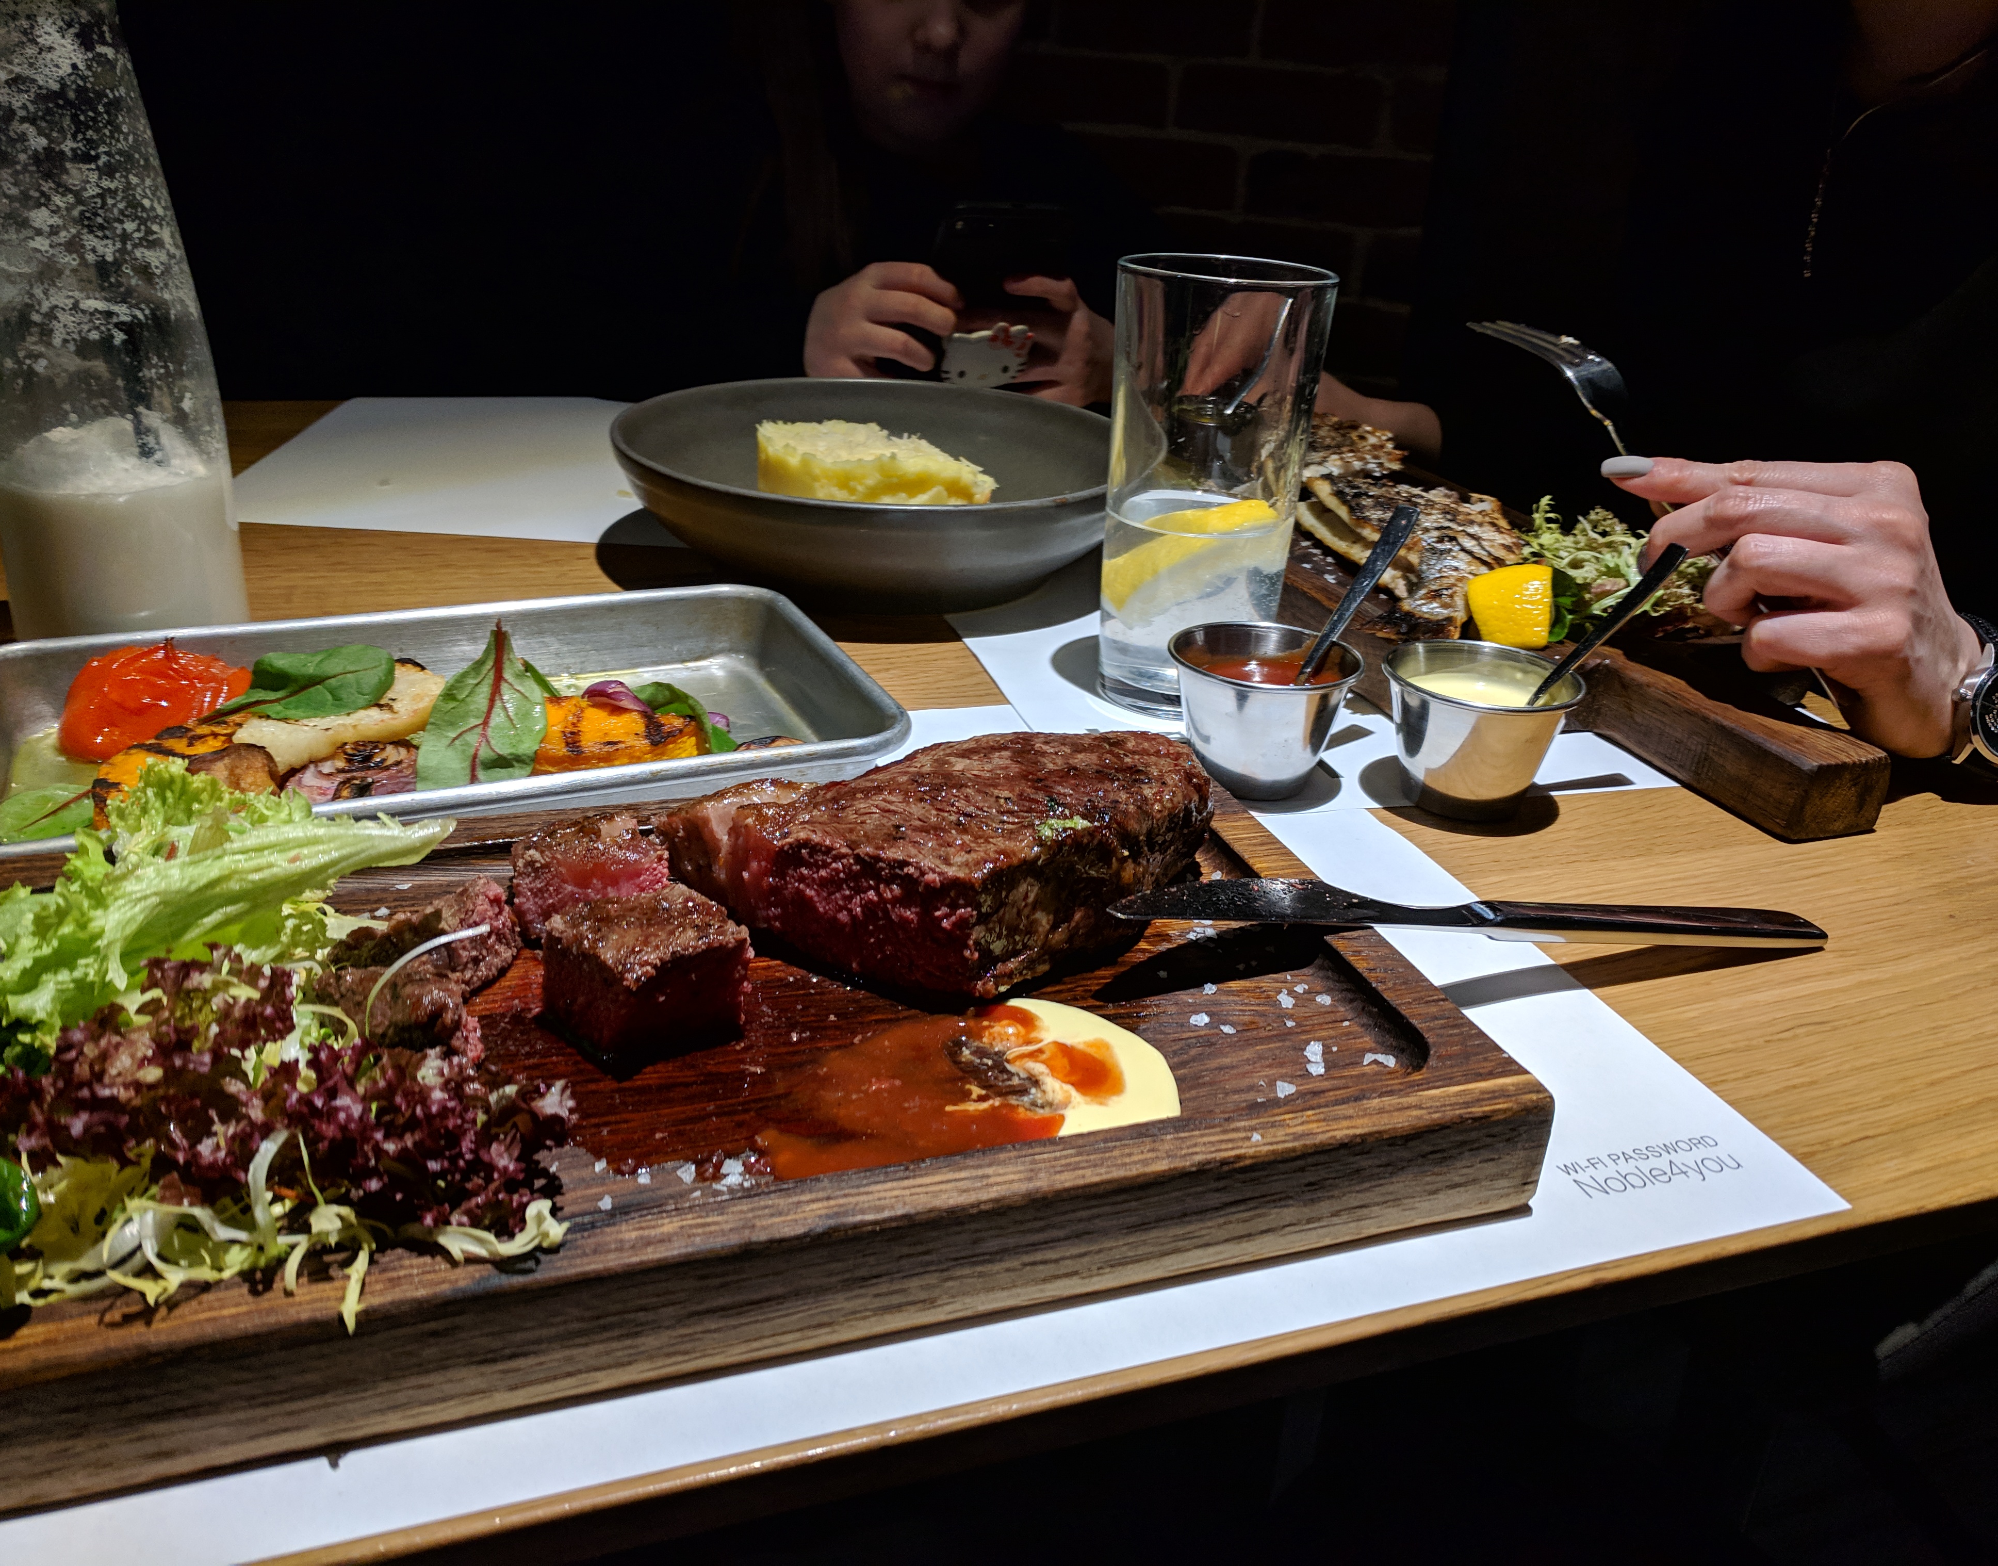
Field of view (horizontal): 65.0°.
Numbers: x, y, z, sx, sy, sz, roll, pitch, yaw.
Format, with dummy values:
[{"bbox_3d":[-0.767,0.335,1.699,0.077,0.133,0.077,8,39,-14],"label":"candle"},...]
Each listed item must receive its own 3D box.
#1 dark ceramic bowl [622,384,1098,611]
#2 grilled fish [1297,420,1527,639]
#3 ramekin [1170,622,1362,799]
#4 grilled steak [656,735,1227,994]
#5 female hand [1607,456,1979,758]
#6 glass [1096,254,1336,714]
[{"bbox_3d":[-0.047,-0.123,0.686,0.237,0.061,0.237,3,25,-1],"label":"dark ceramic bowl"},{"bbox_3d":[0.182,-0.130,0.715,0.095,0.036,0.275,1,25,-5],"label":"grilled fish"},{"bbox_3d":[0.084,-0.021,0.507,0.062,0.043,0.062,3,25,-1],"label":"ramekin"},{"bbox_3d":[-0.003,0.015,0.390,0.135,0.031,0.082,-16,31,-36],"label":"grilled steak"},{"bbox_3d":[0.263,-0.057,0.520,0.122,0.090,0.075,-1,25,-9],"label":"female hand"},{"bbox_3d":[0.073,-0.104,0.555,0.074,0.150,0.074,3,25,-1],"label":"glass"}]

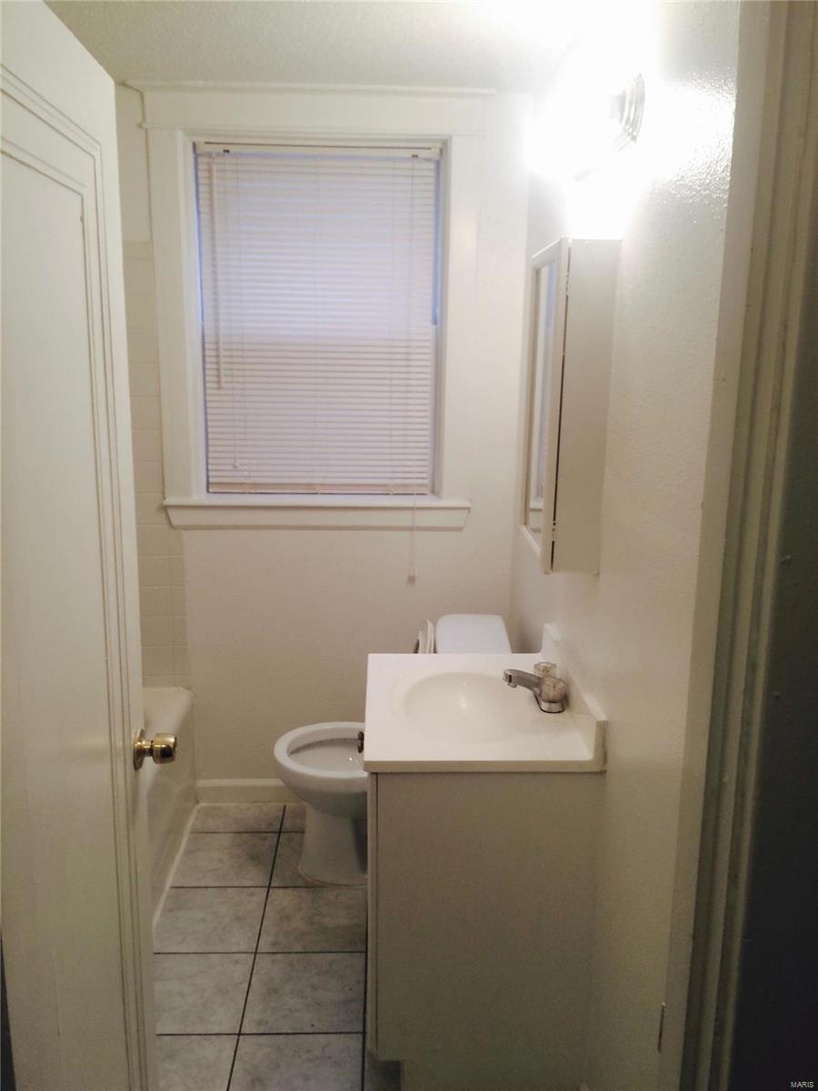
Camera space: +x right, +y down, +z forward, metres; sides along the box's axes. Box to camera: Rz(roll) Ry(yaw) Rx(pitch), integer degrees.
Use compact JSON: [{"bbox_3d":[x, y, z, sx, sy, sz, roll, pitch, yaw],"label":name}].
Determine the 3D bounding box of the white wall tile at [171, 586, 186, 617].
[{"bbox_3d":[-0.803,0.190,3.189,0.046,0.107,0.010,0,13,-2],"label":"white wall tile"}]

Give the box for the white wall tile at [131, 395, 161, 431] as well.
[{"bbox_3d":[-0.873,-0.440,3.031,0.107,0.107,0.008,0,13,-2],"label":"white wall tile"}]

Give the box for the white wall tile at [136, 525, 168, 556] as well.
[{"bbox_3d":[-0.879,-0.017,3.131,0.107,0.107,0.008,0,13,-2],"label":"white wall tile"}]

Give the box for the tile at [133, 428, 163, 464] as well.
[{"bbox_3d":[-0.873,-0.338,3.061,0.107,0.107,0.010,0,13,-2],"label":"tile"}]

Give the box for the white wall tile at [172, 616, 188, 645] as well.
[{"bbox_3d":[-0.804,0.300,3.209,0.053,0.107,0.008,0,13,-2],"label":"white wall tile"}]

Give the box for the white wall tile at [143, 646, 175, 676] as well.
[{"bbox_3d":[-0.885,0.400,3.236,0.107,0.107,0.010,0,13,-2],"label":"white wall tile"}]

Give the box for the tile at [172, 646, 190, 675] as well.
[{"bbox_3d":[-0.807,0.401,3.239,0.046,0.107,0.010,0,13,-2],"label":"tile"}]

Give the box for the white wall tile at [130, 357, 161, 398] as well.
[{"bbox_3d":[-0.869,-0.548,3.011,0.107,0.107,0.010,0,13,-2],"label":"white wall tile"}]

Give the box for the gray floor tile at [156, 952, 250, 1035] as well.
[{"bbox_3d":[-0.578,1.176,2.402,0.304,0.010,0.304,0,13,-2],"label":"gray floor tile"}]

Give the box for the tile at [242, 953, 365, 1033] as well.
[{"bbox_3d":[-0.270,1.178,2.413,0.304,0.010,0.304,0,13,-2],"label":"tile"}]

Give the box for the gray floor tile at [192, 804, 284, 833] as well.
[{"bbox_3d":[-0.603,0.977,3.260,0.305,0.010,0.206,0,13,-2],"label":"gray floor tile"}]

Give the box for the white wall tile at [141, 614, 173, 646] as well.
[{"bbox_3d":[-0.883,0.295,3.211,0.107,0.107,0.010,0,13,-2],"label":"white wall tile"}]

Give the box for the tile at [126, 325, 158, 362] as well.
[{"bbox_3d":[-0.870,-0.651,2.981,0.107,0.107,0.008,0,13,-2],"label":"tile"}]

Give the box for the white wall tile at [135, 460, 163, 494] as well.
[{"bbox_3d":[-0.875,-0.232,3.086,0.107,0.107,0.010,0,13,-2],"label":"white wall tile"}]

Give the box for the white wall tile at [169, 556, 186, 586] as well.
[{"bbox_3d":[-0.801,0.085,3.164,0.046,0.107,0.010,0,13,-2],"label":"white wall tile"}]

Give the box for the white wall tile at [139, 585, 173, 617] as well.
[{"bbox_3d":[-0.883,0.194,3.182,0.107,0.107,0.008,0,13,-2],"label":"white wall tile"}]

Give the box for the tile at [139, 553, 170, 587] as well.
[{"bbox_3d":[-0.880,0.084,3.161,0.107,0.107,0.010,0,13,-2],"label":"tile"}]

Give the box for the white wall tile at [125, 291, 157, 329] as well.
[{"bbox_3d":[-0.868,-0.756,2.955,0.107,0.107,0.008,0,13,-2],"label":"white wall tile"}]

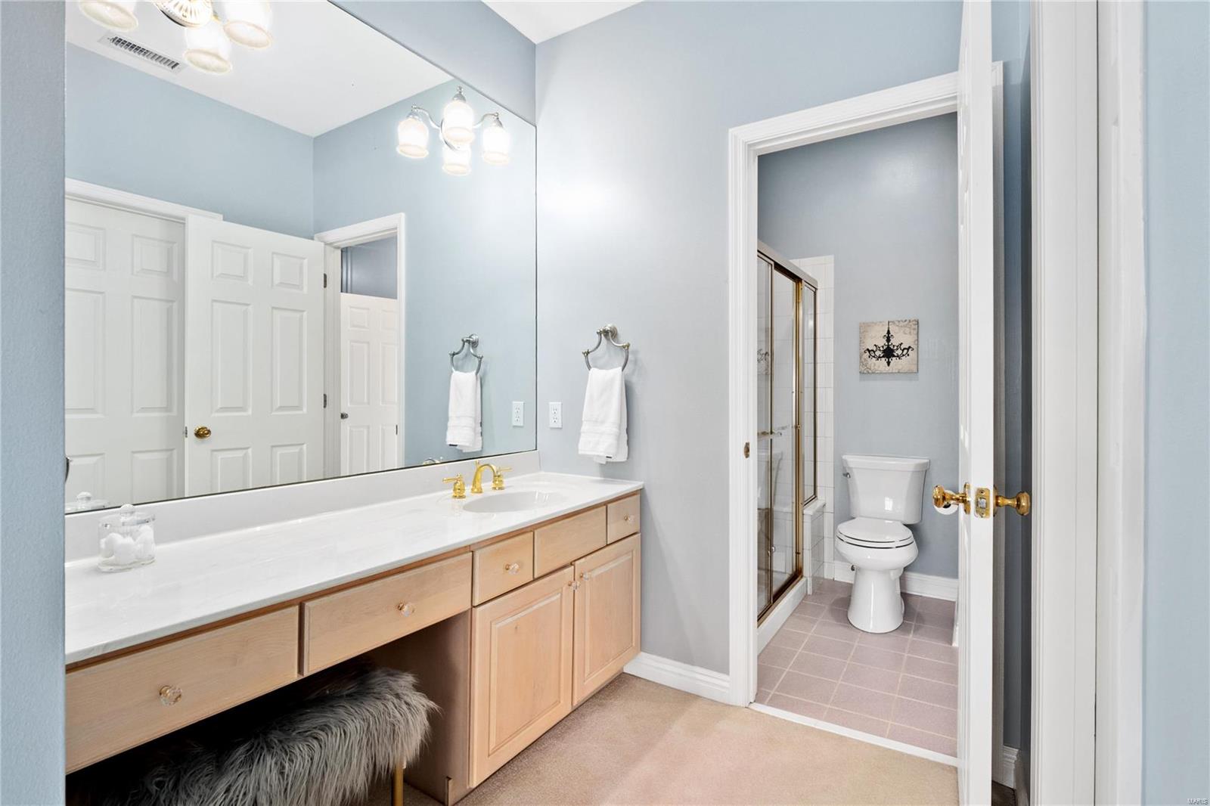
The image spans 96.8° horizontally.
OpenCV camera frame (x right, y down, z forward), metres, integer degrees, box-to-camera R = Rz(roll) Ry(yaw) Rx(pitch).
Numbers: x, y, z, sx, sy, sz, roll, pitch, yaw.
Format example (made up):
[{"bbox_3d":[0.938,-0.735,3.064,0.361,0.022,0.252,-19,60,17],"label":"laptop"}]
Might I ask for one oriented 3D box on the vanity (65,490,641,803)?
[{"bbox_3d":[-0.551,0.732,1.552,0.543,0.762,1.792,0,0,32],"label":"vanity"}]

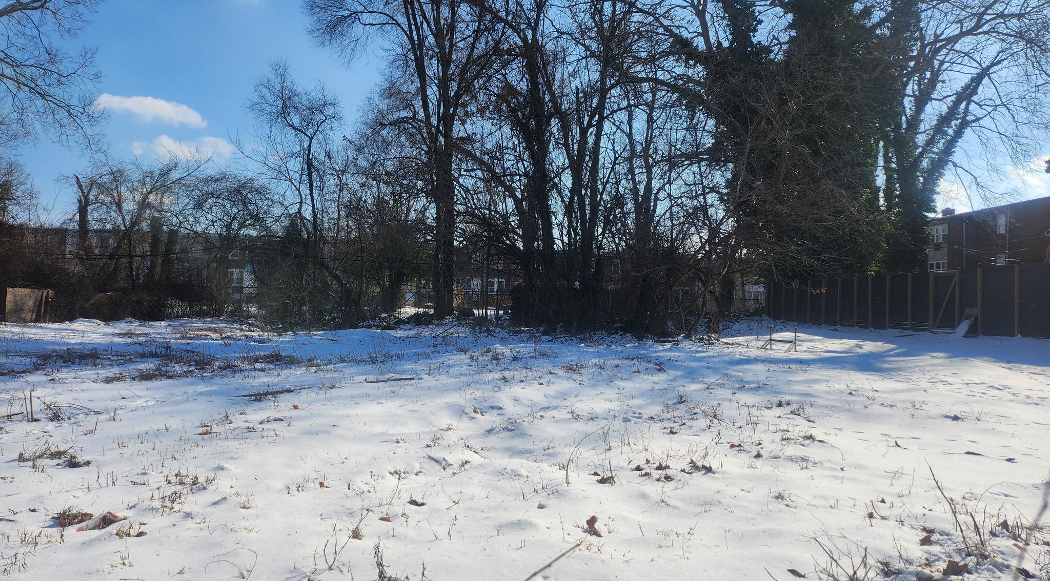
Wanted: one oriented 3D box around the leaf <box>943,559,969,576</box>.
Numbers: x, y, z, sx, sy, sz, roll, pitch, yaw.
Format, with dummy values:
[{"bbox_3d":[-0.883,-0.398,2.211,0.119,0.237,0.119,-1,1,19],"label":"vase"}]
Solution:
[{"bbox_3d":[2.318,1.493,3.920,0.122,0.066,0.060,0,0,14],"label":"leaf"}]

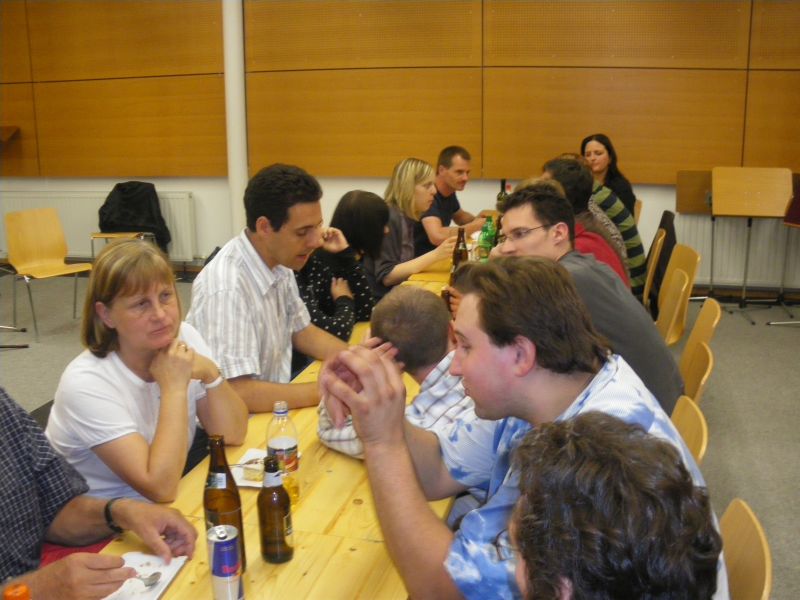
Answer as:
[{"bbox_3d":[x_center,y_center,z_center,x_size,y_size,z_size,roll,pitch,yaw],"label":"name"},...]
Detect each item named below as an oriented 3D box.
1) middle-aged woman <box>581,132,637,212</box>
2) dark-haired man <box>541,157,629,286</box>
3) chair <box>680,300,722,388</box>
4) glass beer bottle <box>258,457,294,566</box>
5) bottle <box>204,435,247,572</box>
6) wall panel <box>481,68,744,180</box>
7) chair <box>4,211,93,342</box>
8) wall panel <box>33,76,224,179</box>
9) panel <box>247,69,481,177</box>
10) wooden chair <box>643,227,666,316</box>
[{"bbox_3d":[1.158,-0.385,5.333,0.700,1.290,0.480,-5,14,-17],"label":"middle-aged woman"},{"bbox_3d":[0.785,-0.005,3.876,0.750,1.280,0.500,6,15,24],"label":"dark-haired man"},{"bbox_3d":[0.965,0.393,3.290,0.520,0.820,0.480,3,14,14],"label":"chair"},{"bbox_3d":[-0.228,0.381,1.535,0.060,0.205,0.060,0,13,0],"label":"glass beer bottle"},{"bbox_3d":[-0.315,0.363,1.491,0.068,0.260,0.068,3,14,14],"label":"bottle"},{"bbox_3d":[1.685,-1.370,6.552,2.080,0.910,0.050,3,14,14],"label":"wall panel"},{"bbox_3d":[-2.386,-0.196,5.725,0.470,0.820,0.540,-11,17,-35],"label":"chair"},{"bbox_3d":[-2.432,-1.584,7.594,2.050,0.910,0.050,3,14,14],"label":"wall panel"},{"bbox_3d":[-0.306,-1.374,6.462,1.870,0.830,0.050,3,14,12],"label":"panel"},{"bbox_3d":[1.314,-0.081,5.115,0.520,0.800,0.470,3,14,12],"label":"wooden chair"}]

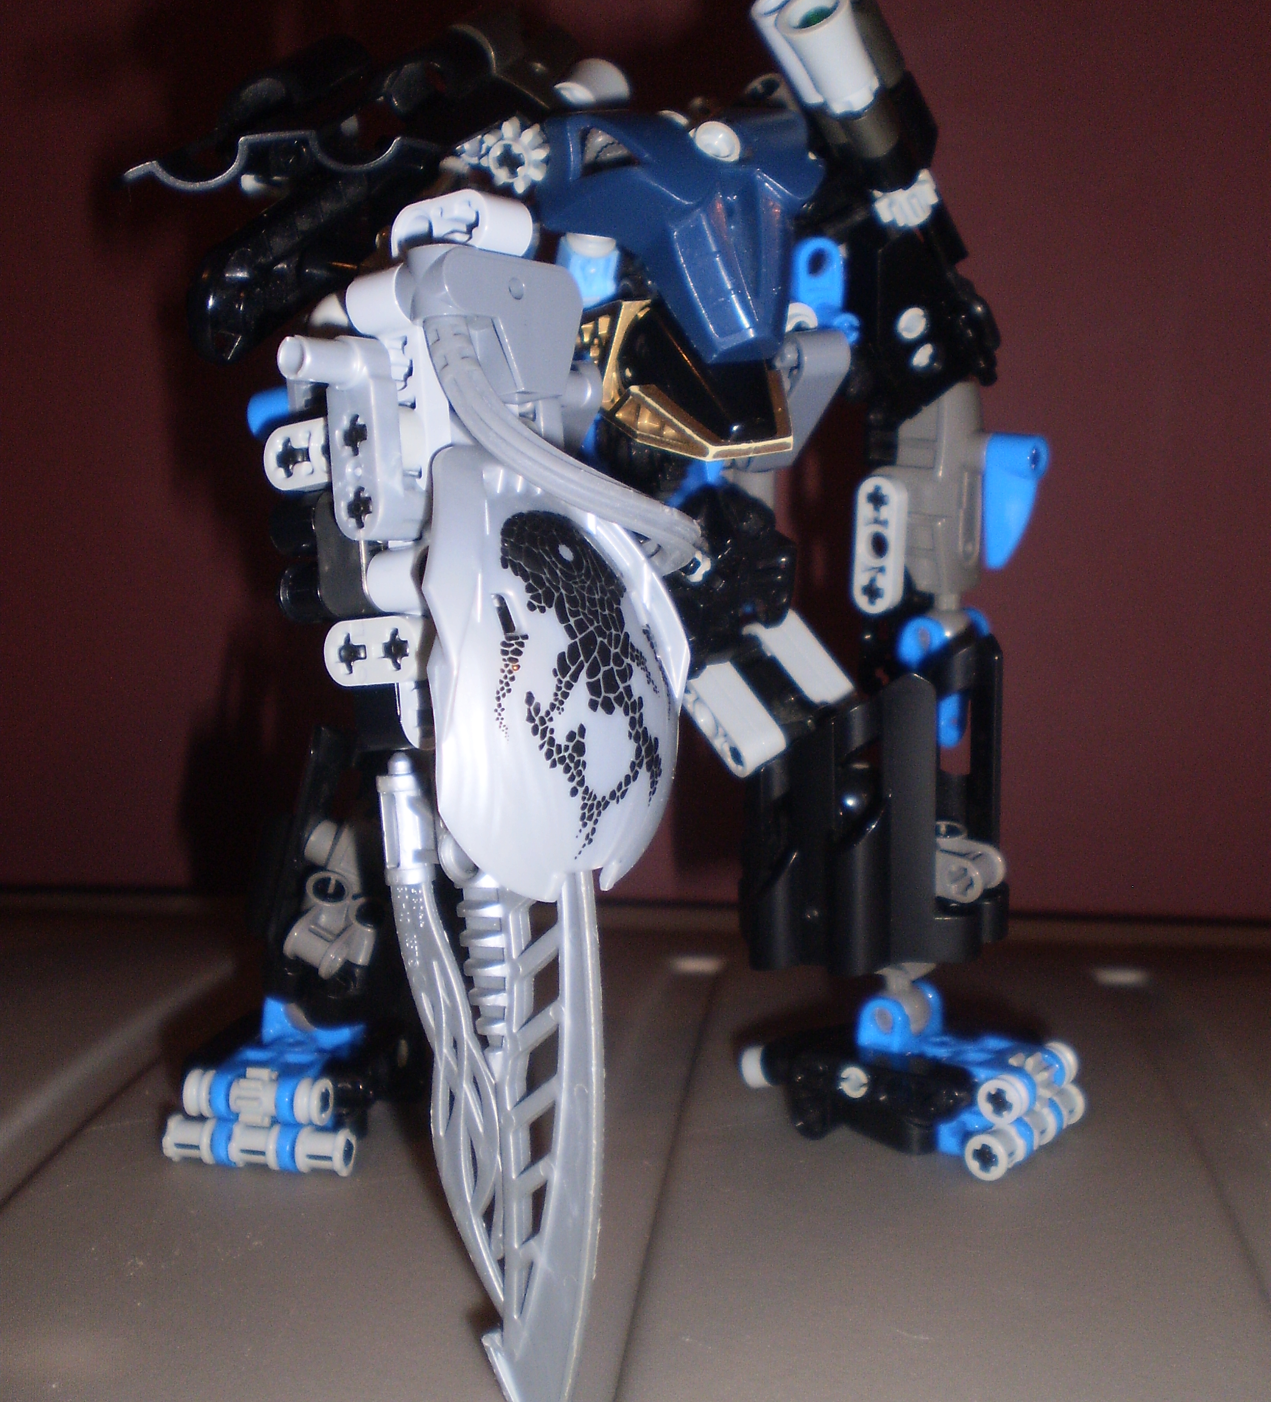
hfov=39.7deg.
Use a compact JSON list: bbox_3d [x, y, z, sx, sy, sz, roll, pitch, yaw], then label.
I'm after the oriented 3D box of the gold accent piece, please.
[{"bbox_3d":[0.007,-0.048,0.264,0.027,0.021,0.023,-3,18,-30],"label":"gold accent piece"}]

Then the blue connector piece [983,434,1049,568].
[{"bbox_3d":[0.066,-0.035,0.306,0.009,0.024,0.008,2,6,20],"label":"blue connector piece"}]

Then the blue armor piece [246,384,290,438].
[{"bbox_3d":[-0.066,-0.046,0.318,0.009,0.024,0.008,-3,6,-25],"label":"blue armor piece"}]

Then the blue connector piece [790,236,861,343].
[{"bbox_3d":[0.031,-0.067,0.289,0.011,0.018,0.009,-3,6,-25],"label":"blue connector piece"}]

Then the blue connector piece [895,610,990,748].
[{"bbox_3d":[0.054,-0.004,0.310,0.009,0.024,0.015,9,13,41],"label":"blue connector piece"}]

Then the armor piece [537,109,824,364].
[{"bbox_3d":[0.006,-0.070,0.264,0.038,0.034,0.027,-3,18,-30],"label":"armor piece"}]

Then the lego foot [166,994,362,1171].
[{"bbox_3d":[-0.058,0.063,0.298,0.032,0.025,0.032,1,5,16],"label":"lego foot"}]

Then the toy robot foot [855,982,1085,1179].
[{"bbox_3d":[0.056,0.063,0.302,0.032,0.025,0.032,4,7,37],"label":"toy robot foot"}]

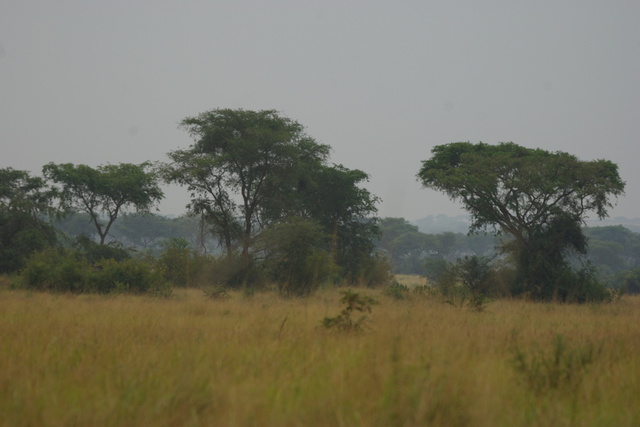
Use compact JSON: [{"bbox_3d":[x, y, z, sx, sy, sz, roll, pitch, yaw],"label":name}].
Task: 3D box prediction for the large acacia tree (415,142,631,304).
[{"bbox_3d":[12.265,0.489,310.000,12.720,9.670,12.090,0,-1,0],"label":"large acacia tree"}]

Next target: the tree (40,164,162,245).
[{"bbox_3d":[-15.167,0.701,355.000,8.550,8.550,8.120,0,-1,0],"label":"tree"}]

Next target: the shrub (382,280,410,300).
[{"bbox_3d":[4.378,4.407,290.000,1.600,1.140,1.440,0,-1,0],"label":"shrub"}]

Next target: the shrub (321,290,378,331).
[{"bbox_3d":[1.083,3.517,180.000,1.990,1.560,1.790,0,-1,0],"label":"shrub"}]

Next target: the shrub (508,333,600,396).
[{"bbox_3d":[4.880,3.129,105.000,1.860,1.330,1.590,0,-1,0],"label":"shrub"}]

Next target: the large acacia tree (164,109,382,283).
[{"bbox_3d":[-3.074,-0.926,335.000,14.410,12.030,12.970,0,-1,0],"label":"large acacia tree"}]

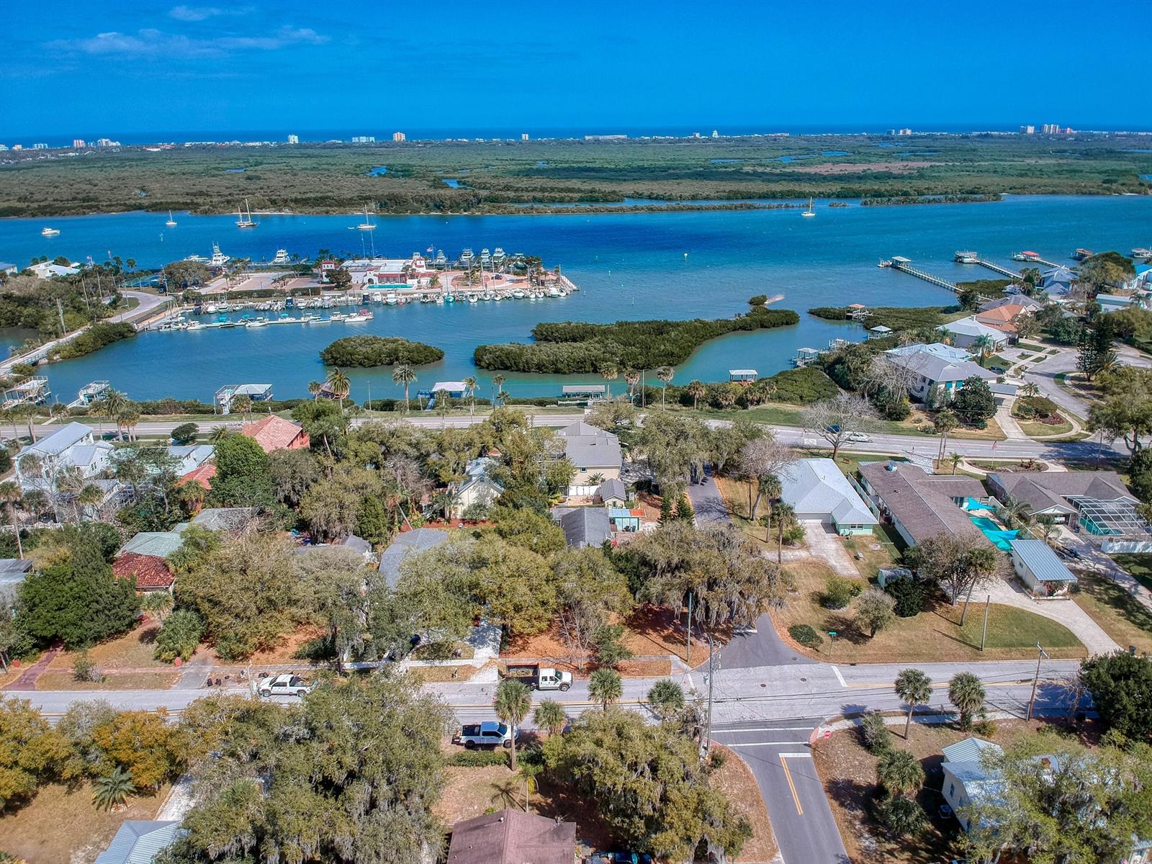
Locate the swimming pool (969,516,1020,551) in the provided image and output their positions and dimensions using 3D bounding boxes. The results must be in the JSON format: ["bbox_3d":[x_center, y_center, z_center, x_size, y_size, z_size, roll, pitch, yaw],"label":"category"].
[{"bbox_3d":[64.531,15.982,129.944,4.761,0.992,10.216,0,20,3],"label":"swimming pool"}]

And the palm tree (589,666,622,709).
[{"bbox_3d":[3.008,28.047,83.414,3.570,10.315,3.570,-1,20,0],"label":"palm tree"}]

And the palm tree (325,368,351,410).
[{"bbox_3d":[-52.839,-8.908,185.435,5.700,11.000,5.700,-1,20,0],"label":"palm tree"}]

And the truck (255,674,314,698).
[{"bbox_3d":[-32.600,28.538,93.920,6.050,1.880,2.000,-1,20,0],"label":"truck"}]

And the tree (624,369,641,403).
[{"bbox_3d":[12.678,-10.129,189.491,3.800,8.620,3.800,-1,20,0],"label":"tree"}]

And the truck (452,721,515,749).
[{"bbox_3d":[-9.008,31.492,86.499,5.951,1.934,2.083,-1,20,-1],"label":"truck"}]

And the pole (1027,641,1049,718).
[{"bbox_3d":[48.221,26.483,87.550,0.446,9.521,2.182,-1,20,0],"label":"pole"}]

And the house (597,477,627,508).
[{"bbox_3d":[6.185,10.680,140.268,4.100,3.400,6.900,-1,20,-2],"label":"house"}]

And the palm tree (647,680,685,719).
[{"bbox_3d":[9.153,28.710,83.778,3.850,7.900,3.850,-1,20,0],"label":"palm tree"}]

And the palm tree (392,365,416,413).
[{"bbox_3d":[-38.344,-9.814,187.396,5.500,11.100,5.500,-1,20,0],"label":"palm tree"}]

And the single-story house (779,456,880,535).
[{"bbox_3d":[40.244,9.484,139.743,12.770,4.950,26.160,0,20,1],"label":"single-story house"}]

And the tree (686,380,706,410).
[{"bbox_3d":[26.603,-7.788,186.889,4.463,7.042,4.463,-1,20,0],"label":"tree"}]

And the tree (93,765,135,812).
[{"bbox_3d":[-44.113,34.023,79.267,4.230,2.900,4.230,-1,20,0],"label":"tree"}]

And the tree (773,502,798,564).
[{"bbox_3d":[29.623,14.657,119.247,3.500,9.770,3.500,-1,20,0],"label":"tree"}]

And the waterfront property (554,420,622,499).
[{"bbox_3d":[1.829,4.398,150.590,12.398,7.934,15.175,-1,20,0],"label":"waterfront property"}]

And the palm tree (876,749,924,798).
[{"bbox_3d":[28.973,32.139,74.895,4.300,7.300,4.300,-1,20,0],"label":"palm tree"}]

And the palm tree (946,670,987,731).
[{"bbox_3d":[40.425,28.183,86.436,3.810,7.060,3.810,-1,20,0],"label":"palm tree"}]

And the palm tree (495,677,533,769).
[{"bbox_3d":[-5.921,28.794,81.082,3.450,10.630,3.450,-1,20,0],"label":"palm tree"}]

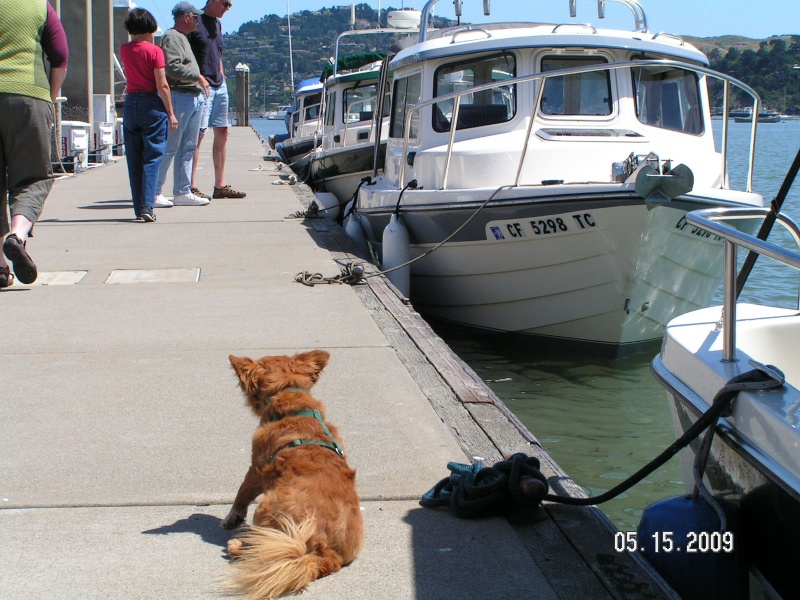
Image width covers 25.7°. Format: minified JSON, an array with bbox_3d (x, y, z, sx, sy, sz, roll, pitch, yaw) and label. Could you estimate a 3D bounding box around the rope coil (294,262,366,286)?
[{"bbox_3d":[-0.340,-0.131,8.584,0.350,0.100,0.270,-1,6,-5],"label":"rope coil"}]

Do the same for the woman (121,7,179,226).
[{"bbox_3d":[-1.930,-1.420,13.506,0.450,1.630,0.360,3,7,27],"label":"woman"}]

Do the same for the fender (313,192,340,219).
[{"bbox_3d":[-0.844,-1.012,19.502,0.350,0.370,0.350,-1,6,-5],"label":"fender"}]

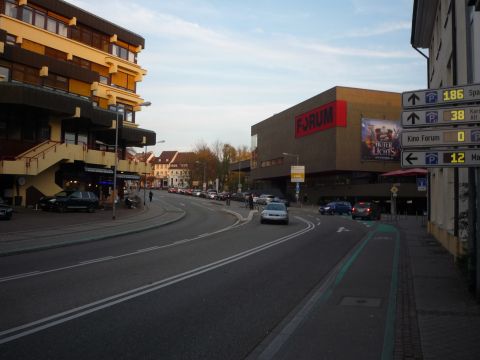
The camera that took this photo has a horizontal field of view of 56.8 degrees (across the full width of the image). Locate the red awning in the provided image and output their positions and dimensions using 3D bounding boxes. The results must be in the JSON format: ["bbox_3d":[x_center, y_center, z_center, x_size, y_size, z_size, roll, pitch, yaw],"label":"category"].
[{"bbox_3d":[11.200,-0.537,27.200,3.700,0.550,3.700,1,-3,-10],"label":"red awning"}]

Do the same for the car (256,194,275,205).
[{"bbox_3d":[3.423,2.823,62.000,1.780,1.500,4.350,2,-3,-21],"label":"car"}]

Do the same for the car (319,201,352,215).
[{"bbox_3d":[11.300,3.106,49.500,4.400,1.550,1.800,2,-3,-28],"label":"car"}]

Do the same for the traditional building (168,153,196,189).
[{"bbox_3d":[-19.815,-3.255,157.000,10.000,13.000,9.500,0,-3,19],"label":"traditional building"}]

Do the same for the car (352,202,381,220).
[{"bbox_3d":[11.200,2.679,38.900,1.780,1.520,4.300,0,-3,25],"label":"car"}]

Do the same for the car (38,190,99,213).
[{"bbox_3d":[-14.450,1.928,37.800,1.900,1.700,4.700,-1,-3,33],"label":"car"}]

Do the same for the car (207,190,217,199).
[{"bbox_3d":[-4.968,2.617,79.000,1.800,1.750,4.400,1,-3,-15],"label":"car"}]

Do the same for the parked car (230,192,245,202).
[{"bbox_3d":[-0.316,2.745,70.000,1.770,1.470,4.300,2,-3,-20],"label":"parked car"}]

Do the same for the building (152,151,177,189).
[{"bbox_3d":[-27.018,-3.469,162.000,7.300,13.600,9.500,0,-3,19],"label":"building"}]

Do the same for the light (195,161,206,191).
[{"bbox_3d":[-7.951,0.061,90.000,2.400,7.900,0.400,1,-3,-13],"label":"light"}]

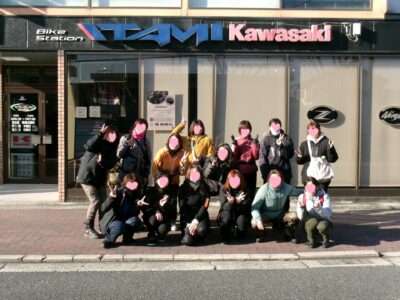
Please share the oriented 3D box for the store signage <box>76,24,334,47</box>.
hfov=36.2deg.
[{"bbox_3d":[0.091,-2.109,11.184,4.677,0.436,0.150,0,2,-1],"label":"store signage"}]

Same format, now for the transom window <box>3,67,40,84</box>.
[{"bbox_3d":[-3.893,-1.634,13.433,0.786,0.393,0.100,0,2,-1],"label":"transom window"}]

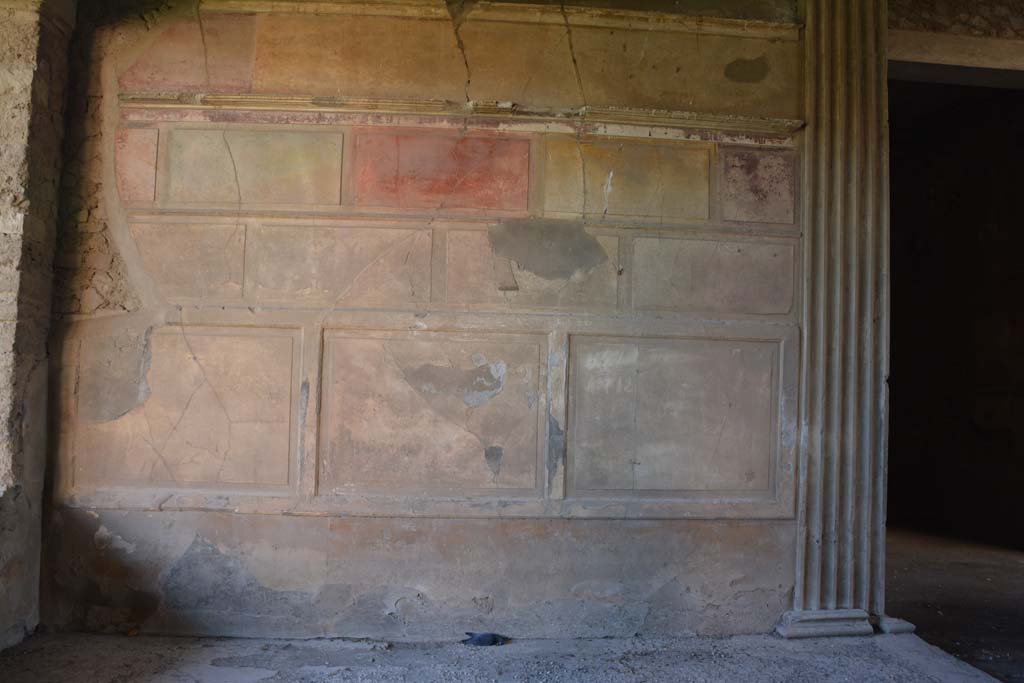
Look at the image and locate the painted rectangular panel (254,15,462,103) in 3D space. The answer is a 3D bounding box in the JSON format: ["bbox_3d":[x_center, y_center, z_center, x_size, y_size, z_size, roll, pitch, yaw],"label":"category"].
[{"bbox_3d":[-0.871,-1.637,4.444,1.213,0.449,0.040,1,-1,-3],"label":"painted rectangular panel"}]

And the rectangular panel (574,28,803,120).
[{"bbox_3d":[1.042,-1.581,4.547,1.351,0.471,0.040,1,-1,-3],"label":"rectangular panel"}]

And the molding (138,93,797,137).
[{"bbox_3d":[-0.243,-1.293,4.413,3.878,0.085,0.100,1,-1,-3],"label":"molding"}]

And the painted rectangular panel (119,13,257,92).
[{"bbox_3d":[-1.849,-1.642,4.391,0.757,0.435,0.040,1,-1,-3],"label":"painted rectangular panel"}]

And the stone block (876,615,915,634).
[{"bbox_3d":[2.271,1.673,4.555,0.195,0.080,0.120,1,-1,-3],"label":"stone block"}]

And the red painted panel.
[{"bbox_3d":[-0.403,-0.986,4.450,1.003,0.446,0.040,1,-1,-3],"label":"red painted panel"}]

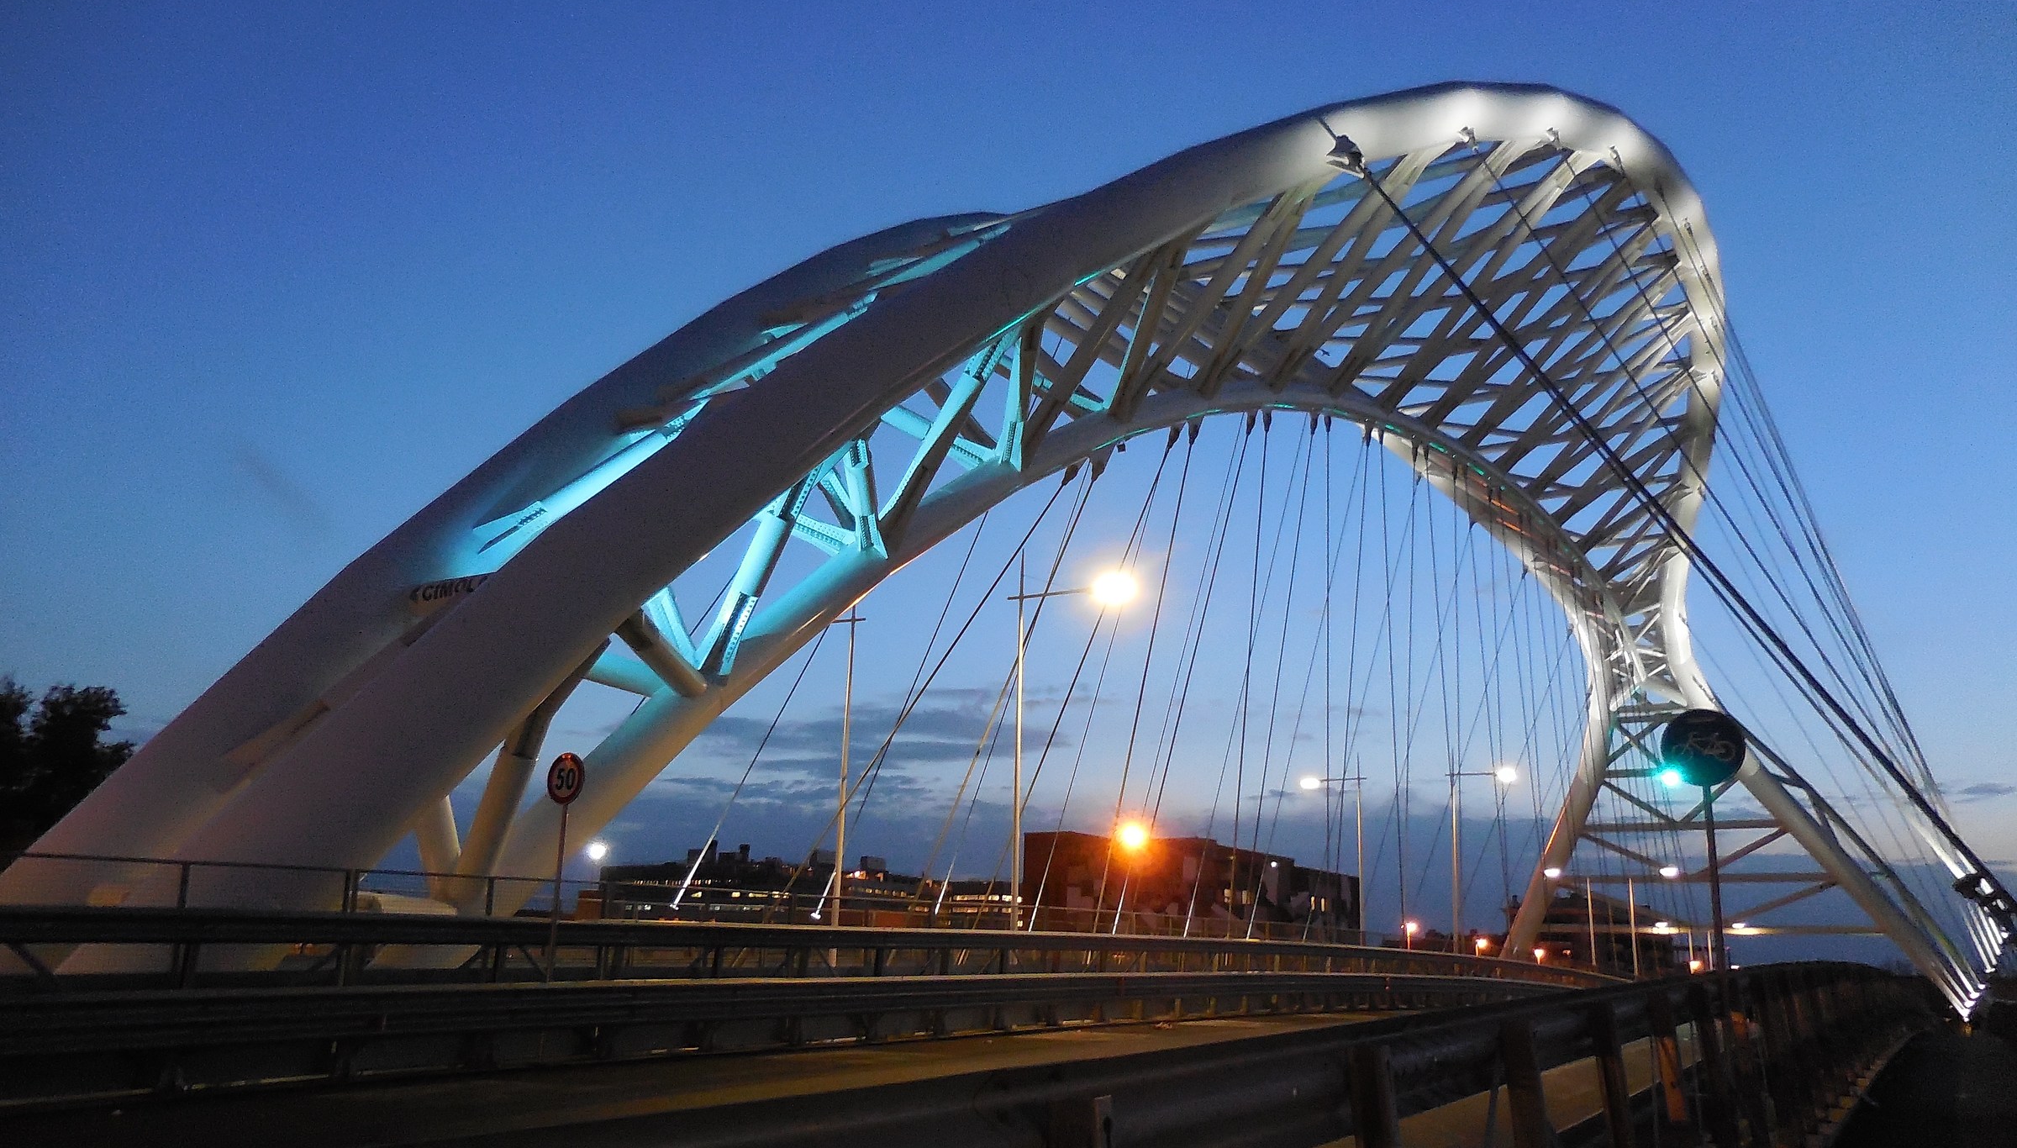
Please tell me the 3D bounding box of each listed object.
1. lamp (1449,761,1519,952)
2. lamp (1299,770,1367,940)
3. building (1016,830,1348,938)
[{"bbox_3d":[15.148,9.486,46.162,2.300,7.900,0.400,-7,-15,33],"label":"lamp"},{"bbox_3d":[11.313,10.225,50.127,2.350,7.900,0.400,-7,-15,33],"label":"lamp"},{"bbox_3d":[25.499,39.388,166.394,17.000,15.000,98.000,-3,-13,20],"label":"building"}]

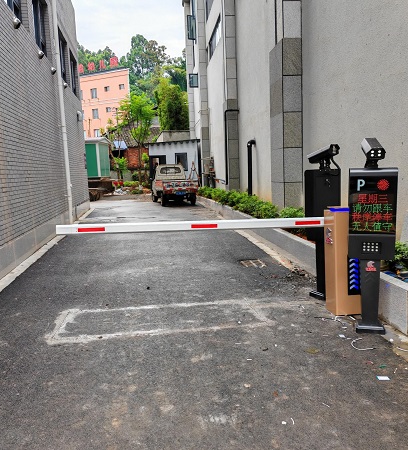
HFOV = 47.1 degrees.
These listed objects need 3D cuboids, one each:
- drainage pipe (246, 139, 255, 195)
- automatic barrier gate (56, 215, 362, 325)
[{"bbox_3d":[1.420,-1.684,14.200,0.260,1.900,0.130,-3,7,-6],"label":"drainage pipe"},{"bbox_3d":[0.035,0.423,4.824,3.080,1.050,0.310,-2,7,2],"label":"automatic barrier gate"}]

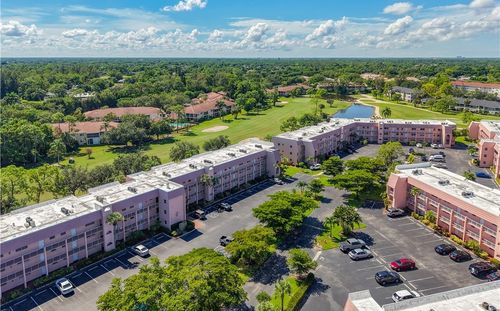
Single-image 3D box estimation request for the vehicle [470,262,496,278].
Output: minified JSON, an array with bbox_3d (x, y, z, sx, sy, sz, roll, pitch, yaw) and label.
[{"bbox_3d":[45.144,21.793,67.085,4.800,1.720,1.920,-4,16,-14],"label":"vehicle"}]

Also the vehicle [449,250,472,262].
[{"bbox_3d":[44.978,21.470,73.826,4.600,1.620,1.870,-5,16,-17],"label":"vehicle"}]

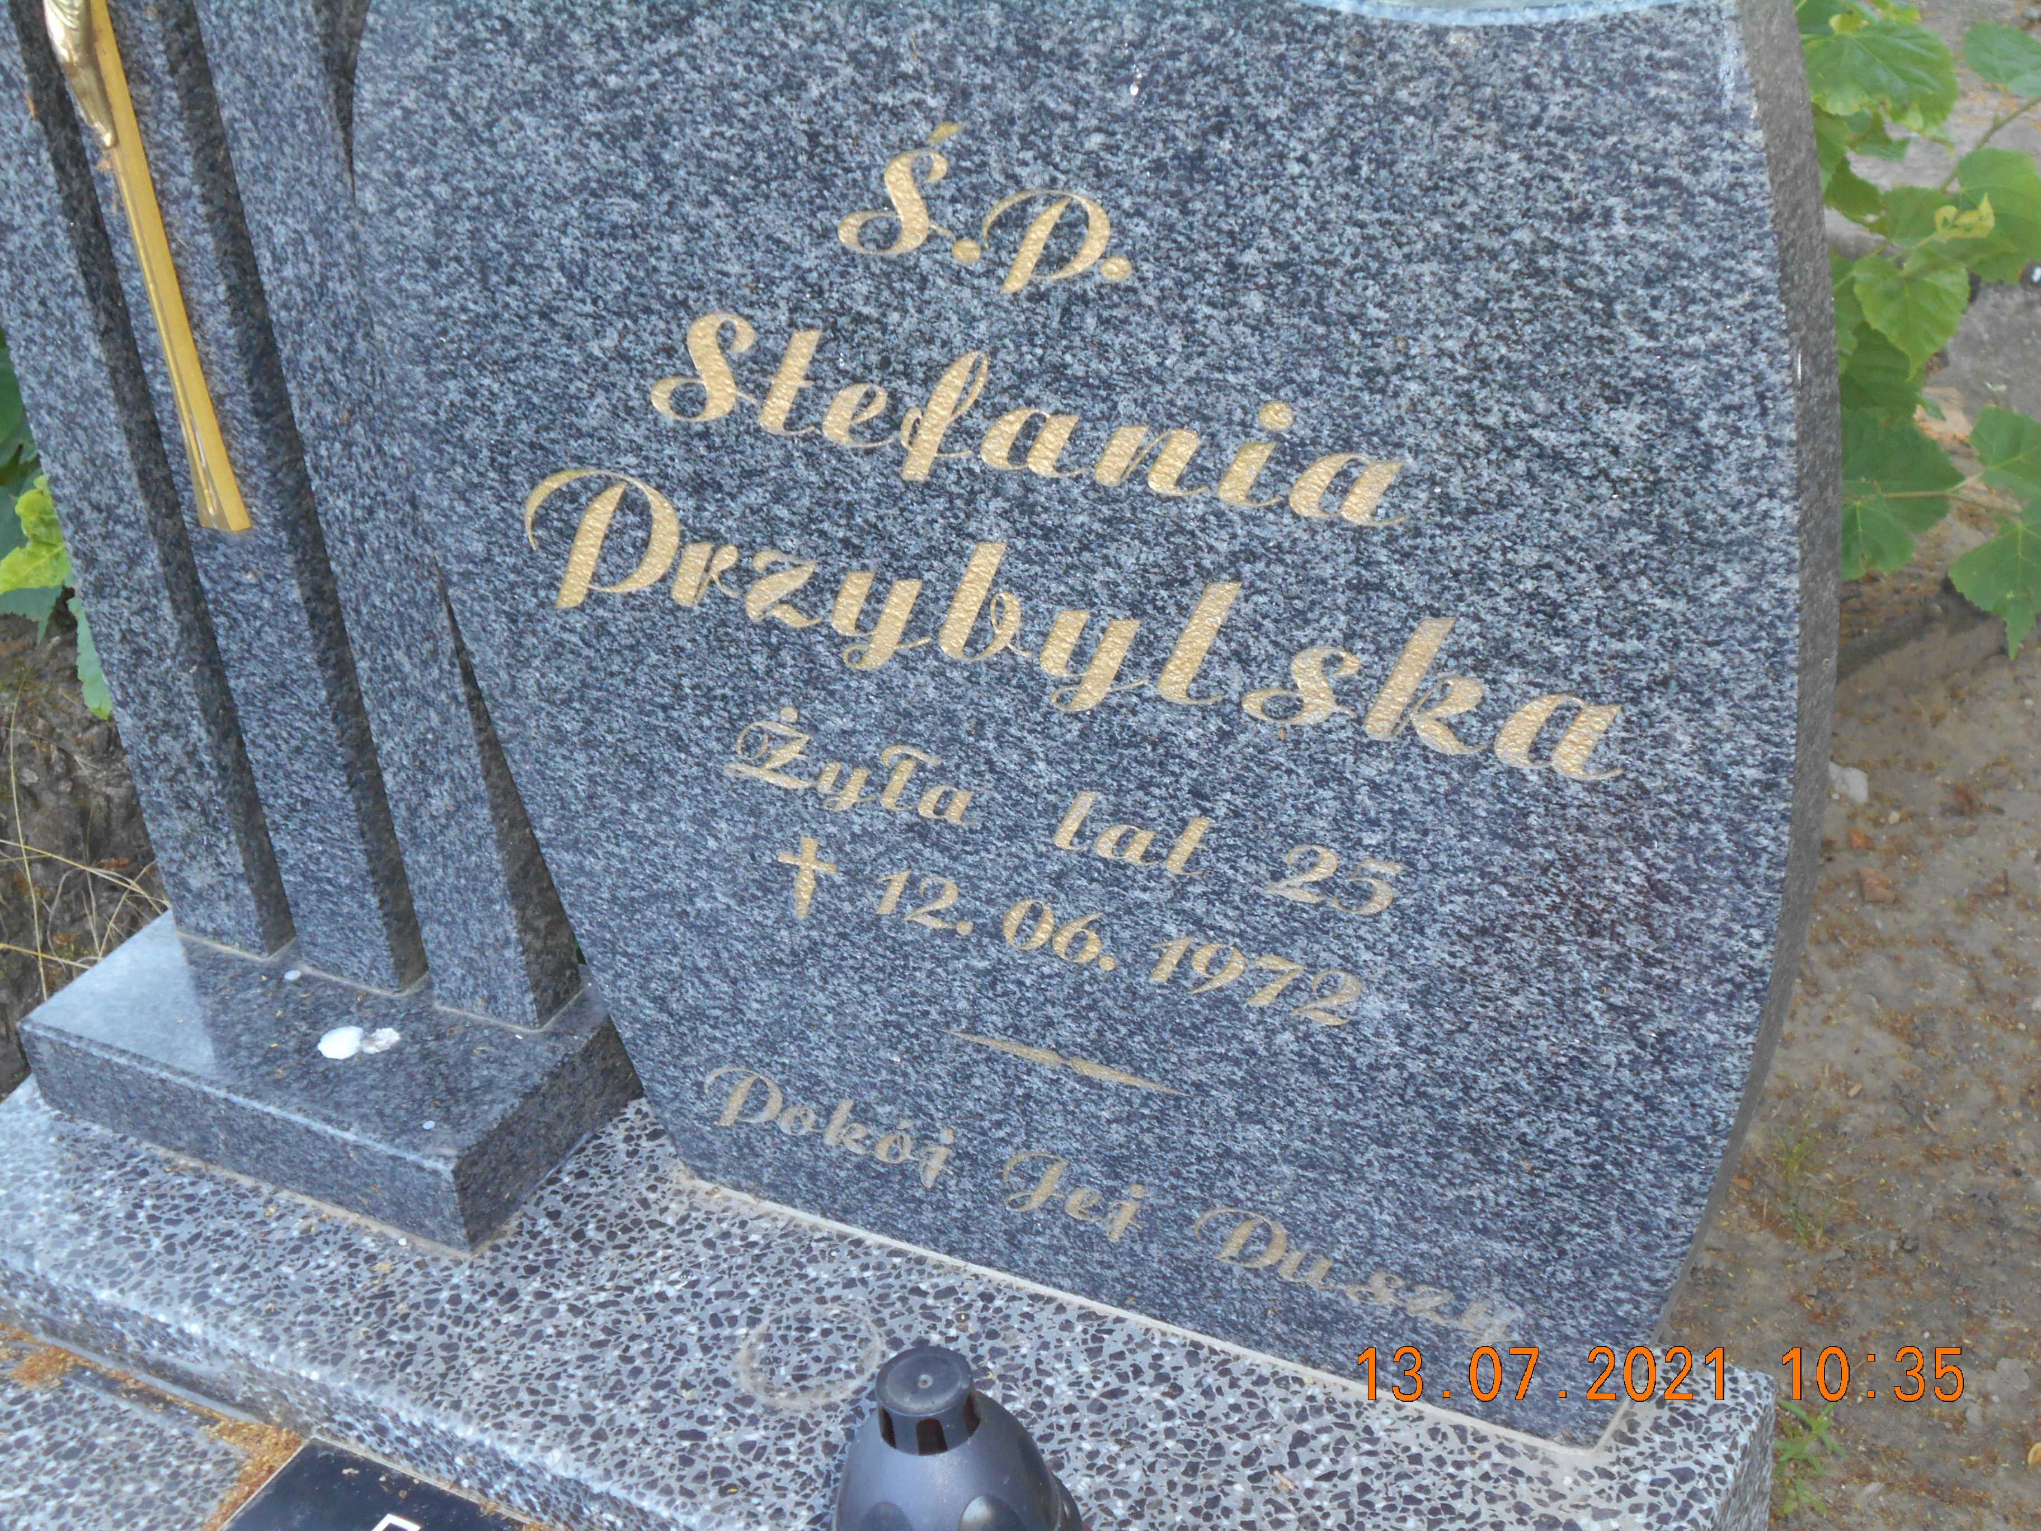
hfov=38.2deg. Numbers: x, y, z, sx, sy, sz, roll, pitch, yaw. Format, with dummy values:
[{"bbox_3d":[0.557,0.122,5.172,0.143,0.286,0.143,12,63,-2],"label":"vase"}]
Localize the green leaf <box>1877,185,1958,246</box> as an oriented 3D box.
[{"bbox_3d":[0.456,-0.280,1.500,0.046,0.022,0.040,3,31,16],"label":"green leaf"}]

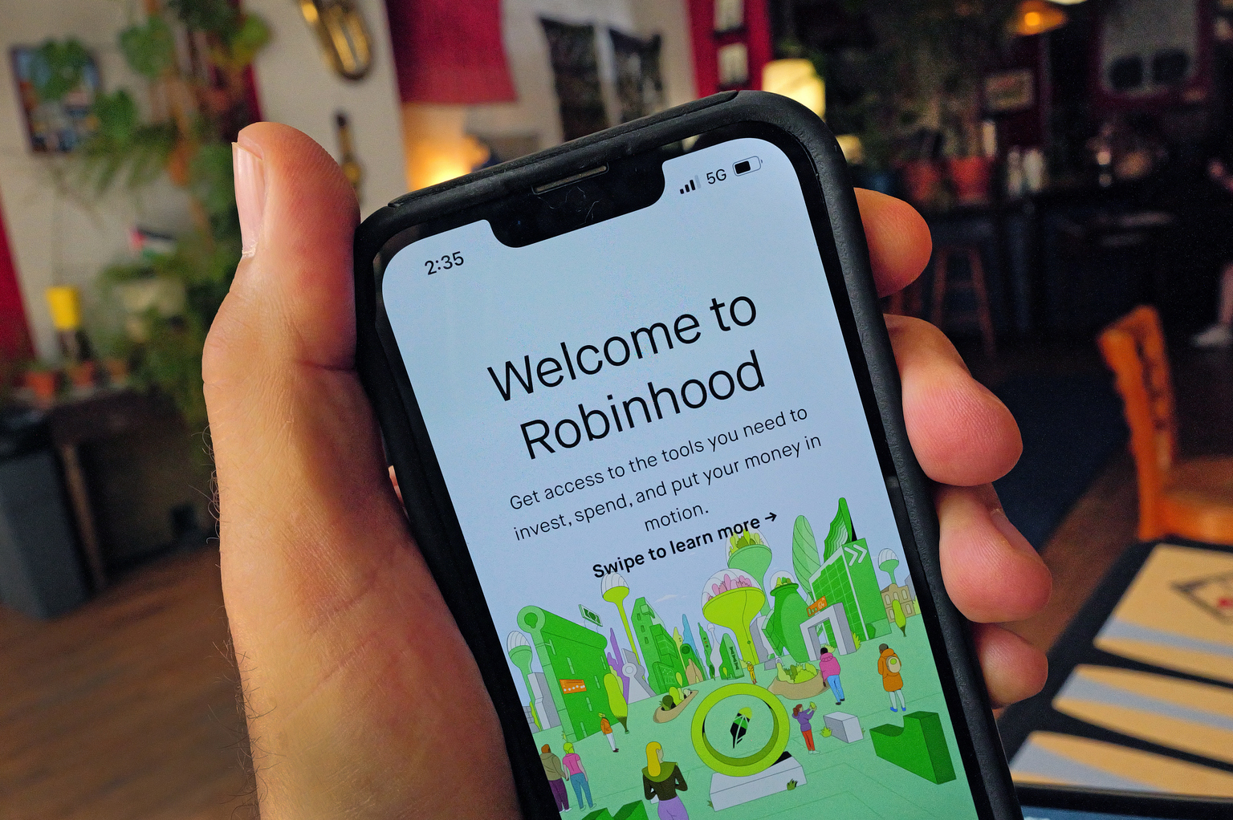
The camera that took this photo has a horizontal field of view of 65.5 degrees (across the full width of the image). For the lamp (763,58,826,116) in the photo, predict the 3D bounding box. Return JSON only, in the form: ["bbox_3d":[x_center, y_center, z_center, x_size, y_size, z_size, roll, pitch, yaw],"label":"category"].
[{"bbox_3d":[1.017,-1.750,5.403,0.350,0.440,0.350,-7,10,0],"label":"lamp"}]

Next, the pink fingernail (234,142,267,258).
[{"bbox_3d":[-0.055,-0.031,0.142,0.004,0.017,0.013,-4,8,-32],"label":"pink fingernail"}]

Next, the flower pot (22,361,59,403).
[{"bbox_3d":[-2.400,-0.113,4.000,0.130,0.140,0.130,-5,12,0],"label":"flower pot"}]

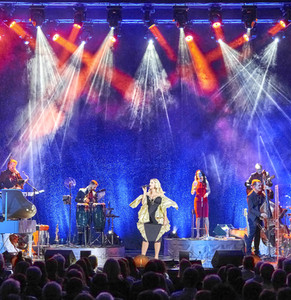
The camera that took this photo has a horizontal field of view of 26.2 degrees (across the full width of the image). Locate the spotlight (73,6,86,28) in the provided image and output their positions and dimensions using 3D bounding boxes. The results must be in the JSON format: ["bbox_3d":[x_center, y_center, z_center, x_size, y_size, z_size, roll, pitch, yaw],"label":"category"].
[{"bbox_3d":[-1.571,-3.178,14.900,0.350,0.570,0.340,0,-1,11],"label":"spotlight"}]

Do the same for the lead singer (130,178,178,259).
[{"bbox_3d":[0.193,1.488,13.400,1.000,1.750,0.480,0,-1,9],"label":"lead singer"}]

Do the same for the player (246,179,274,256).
[{"bbox_3d":[2.609,1.554,14.200,0.520,1.740,0.460,1,-2,-43],"label":"player"}]

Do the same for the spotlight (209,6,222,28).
[{"bbox_3d":[1.666,-3.178,14.900,0.350,0.570,0.340,0,-1,-6],"label":"spotlight"}]

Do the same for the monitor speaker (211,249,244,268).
[{"bbox_3d":[1.601,2.110,12.220,0.560,0.360,0.450,1,-5,-10],"label":"monitor speaker"}]

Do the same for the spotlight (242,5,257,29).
[{"bbox_3d":[2.409,-3.081,14.500,0.360,0.530,0.340,0,-5,0],"label":"spotlight"}]

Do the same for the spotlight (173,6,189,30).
[{"bbox_3d":[0.833,-3.178,14.900,0.390,0.570,0.360,0,-1,0],"label":"spotlight"}]

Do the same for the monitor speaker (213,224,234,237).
[{"bbox_3d":[1.882,1.942,15.100,0.380,0.310,0.450,-5,-7,45],"label":"monitor speaker"}]

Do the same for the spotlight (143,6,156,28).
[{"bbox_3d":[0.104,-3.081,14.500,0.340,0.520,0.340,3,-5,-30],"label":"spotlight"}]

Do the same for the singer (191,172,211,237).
[{"bbox_3d":[1.374,1.362,15.641,0.500,1.700,0.360,-1,-5,7],"label":"singer"}]

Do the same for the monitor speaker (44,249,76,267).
[{"bbox_3d":[-1.660,2.110,12.220,0.560,0.360,0.450,-1,-5,10],"label":"monitor speaker"}]

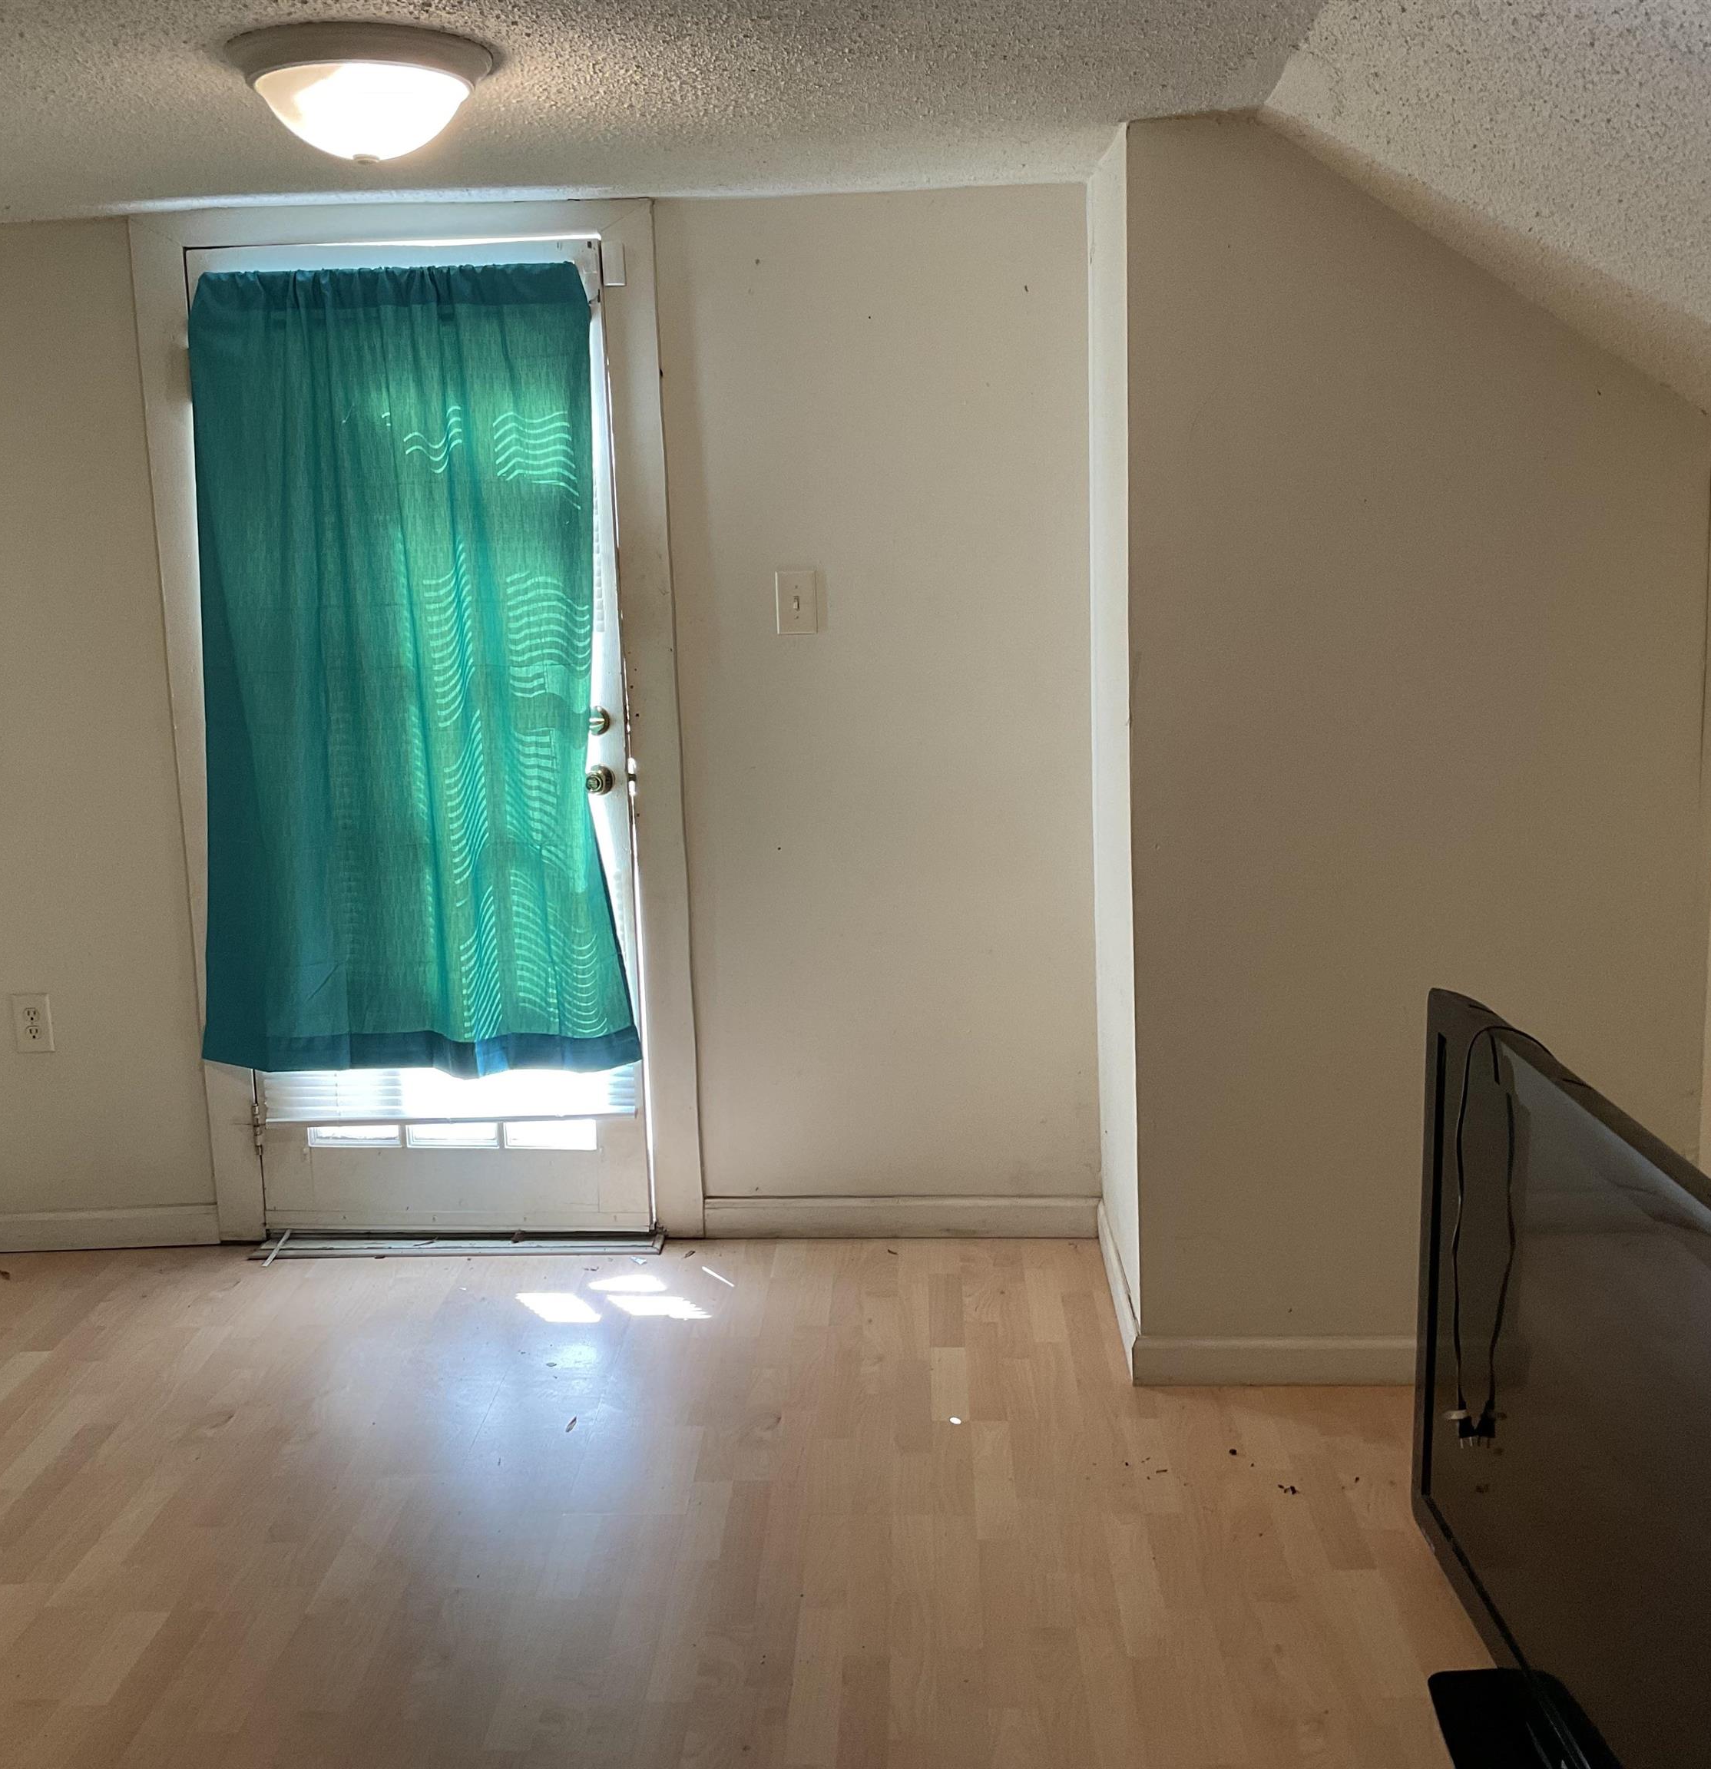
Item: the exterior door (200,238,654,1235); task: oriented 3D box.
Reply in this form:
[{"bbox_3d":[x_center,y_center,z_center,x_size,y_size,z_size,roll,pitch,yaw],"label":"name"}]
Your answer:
[{"bbox_3d":[-0.863,-0.257,3.982,0.819,1.992,0.045,-2,10,2],"label":"exterior door"}]

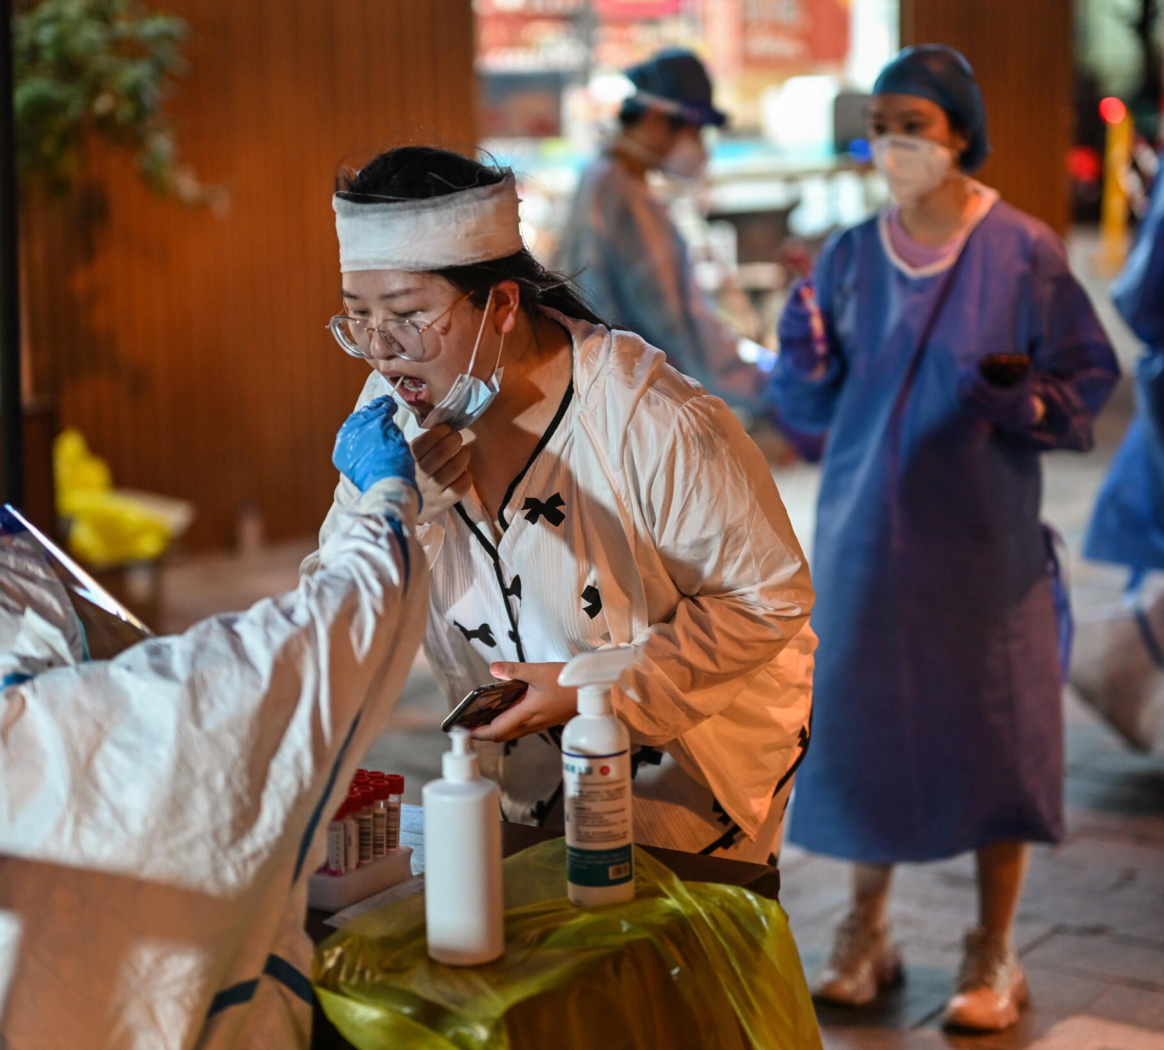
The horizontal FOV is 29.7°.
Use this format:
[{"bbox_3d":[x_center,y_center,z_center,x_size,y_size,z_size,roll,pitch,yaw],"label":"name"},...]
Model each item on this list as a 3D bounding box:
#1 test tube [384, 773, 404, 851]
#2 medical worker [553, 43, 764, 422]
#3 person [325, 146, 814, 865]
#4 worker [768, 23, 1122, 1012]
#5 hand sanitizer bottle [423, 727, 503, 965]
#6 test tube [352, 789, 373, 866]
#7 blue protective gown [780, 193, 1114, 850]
[{"bbox_3d":[-0.187,0.296,2.188,0.017,0.097,0.017,0,11,6],"label":"test tube"},{"bbox_3d":[0.192,-0.256,5.044,0.500,1.645,0.500,2,11,11],"label":"medical worker"},{"bbox_3d":[0.029,0.337,2.378,0.520,1.490,0.600,8,14,37],"label":"person"},{"bbox_3d":[0.597,0.028,3.623,0.560,1.620,0.440,4,12,23],"label":"worker"},{"bbox_3d":[-0.107,0.289,2.001,0.072,0.212,0.074,-3,11,-11],"label":"hand sanitizer bottle"},{"bbox_3d":[-0.211,0.306,2.154,0.017,0.097,0.017,0,11,6],"label":"test tube"},{"bbox_3d":[0.597,0.023,3.622,0.560,1.120,0.420,4,12,23],"label":"blue protective gown"}]

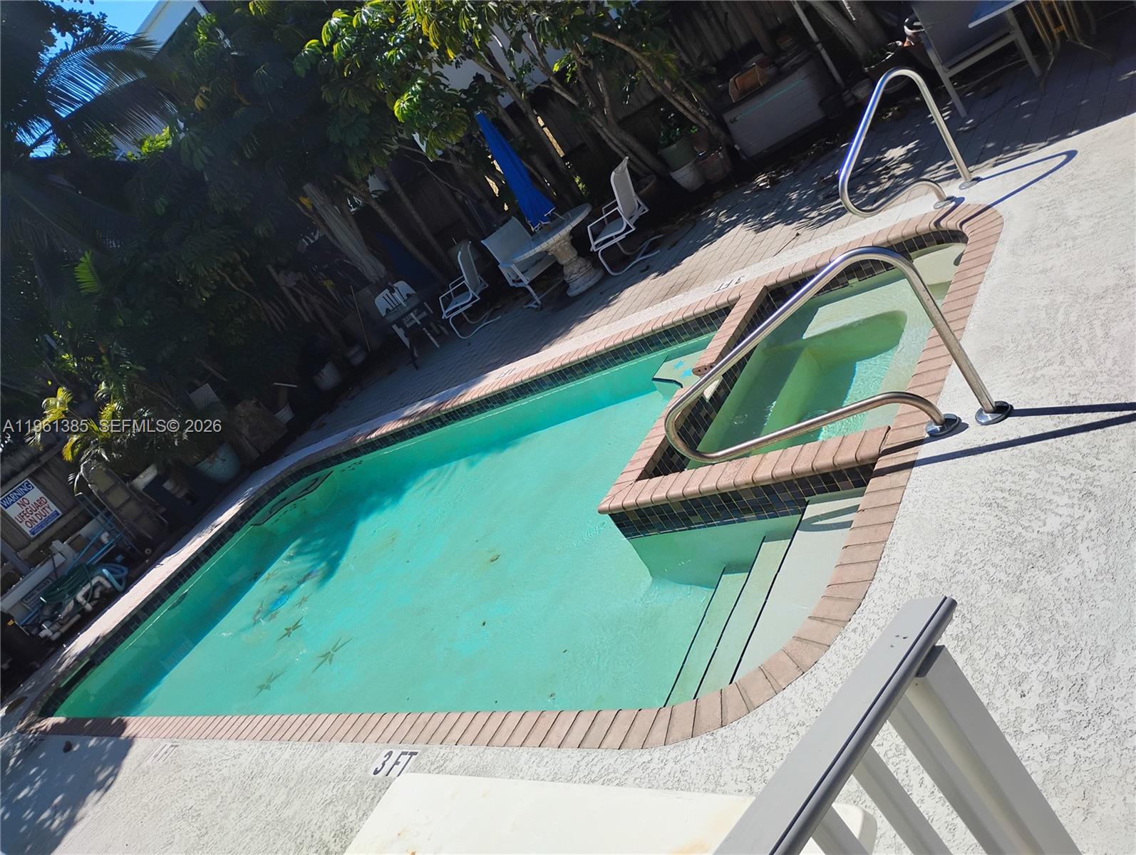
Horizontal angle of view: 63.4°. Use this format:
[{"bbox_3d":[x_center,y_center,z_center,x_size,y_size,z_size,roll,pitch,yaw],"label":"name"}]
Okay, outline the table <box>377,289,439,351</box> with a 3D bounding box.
[{"bbox_3d":[-1.932,-1.299,12.098,0.978,0.682,0.978,-34,18,0],"label":"table"}]

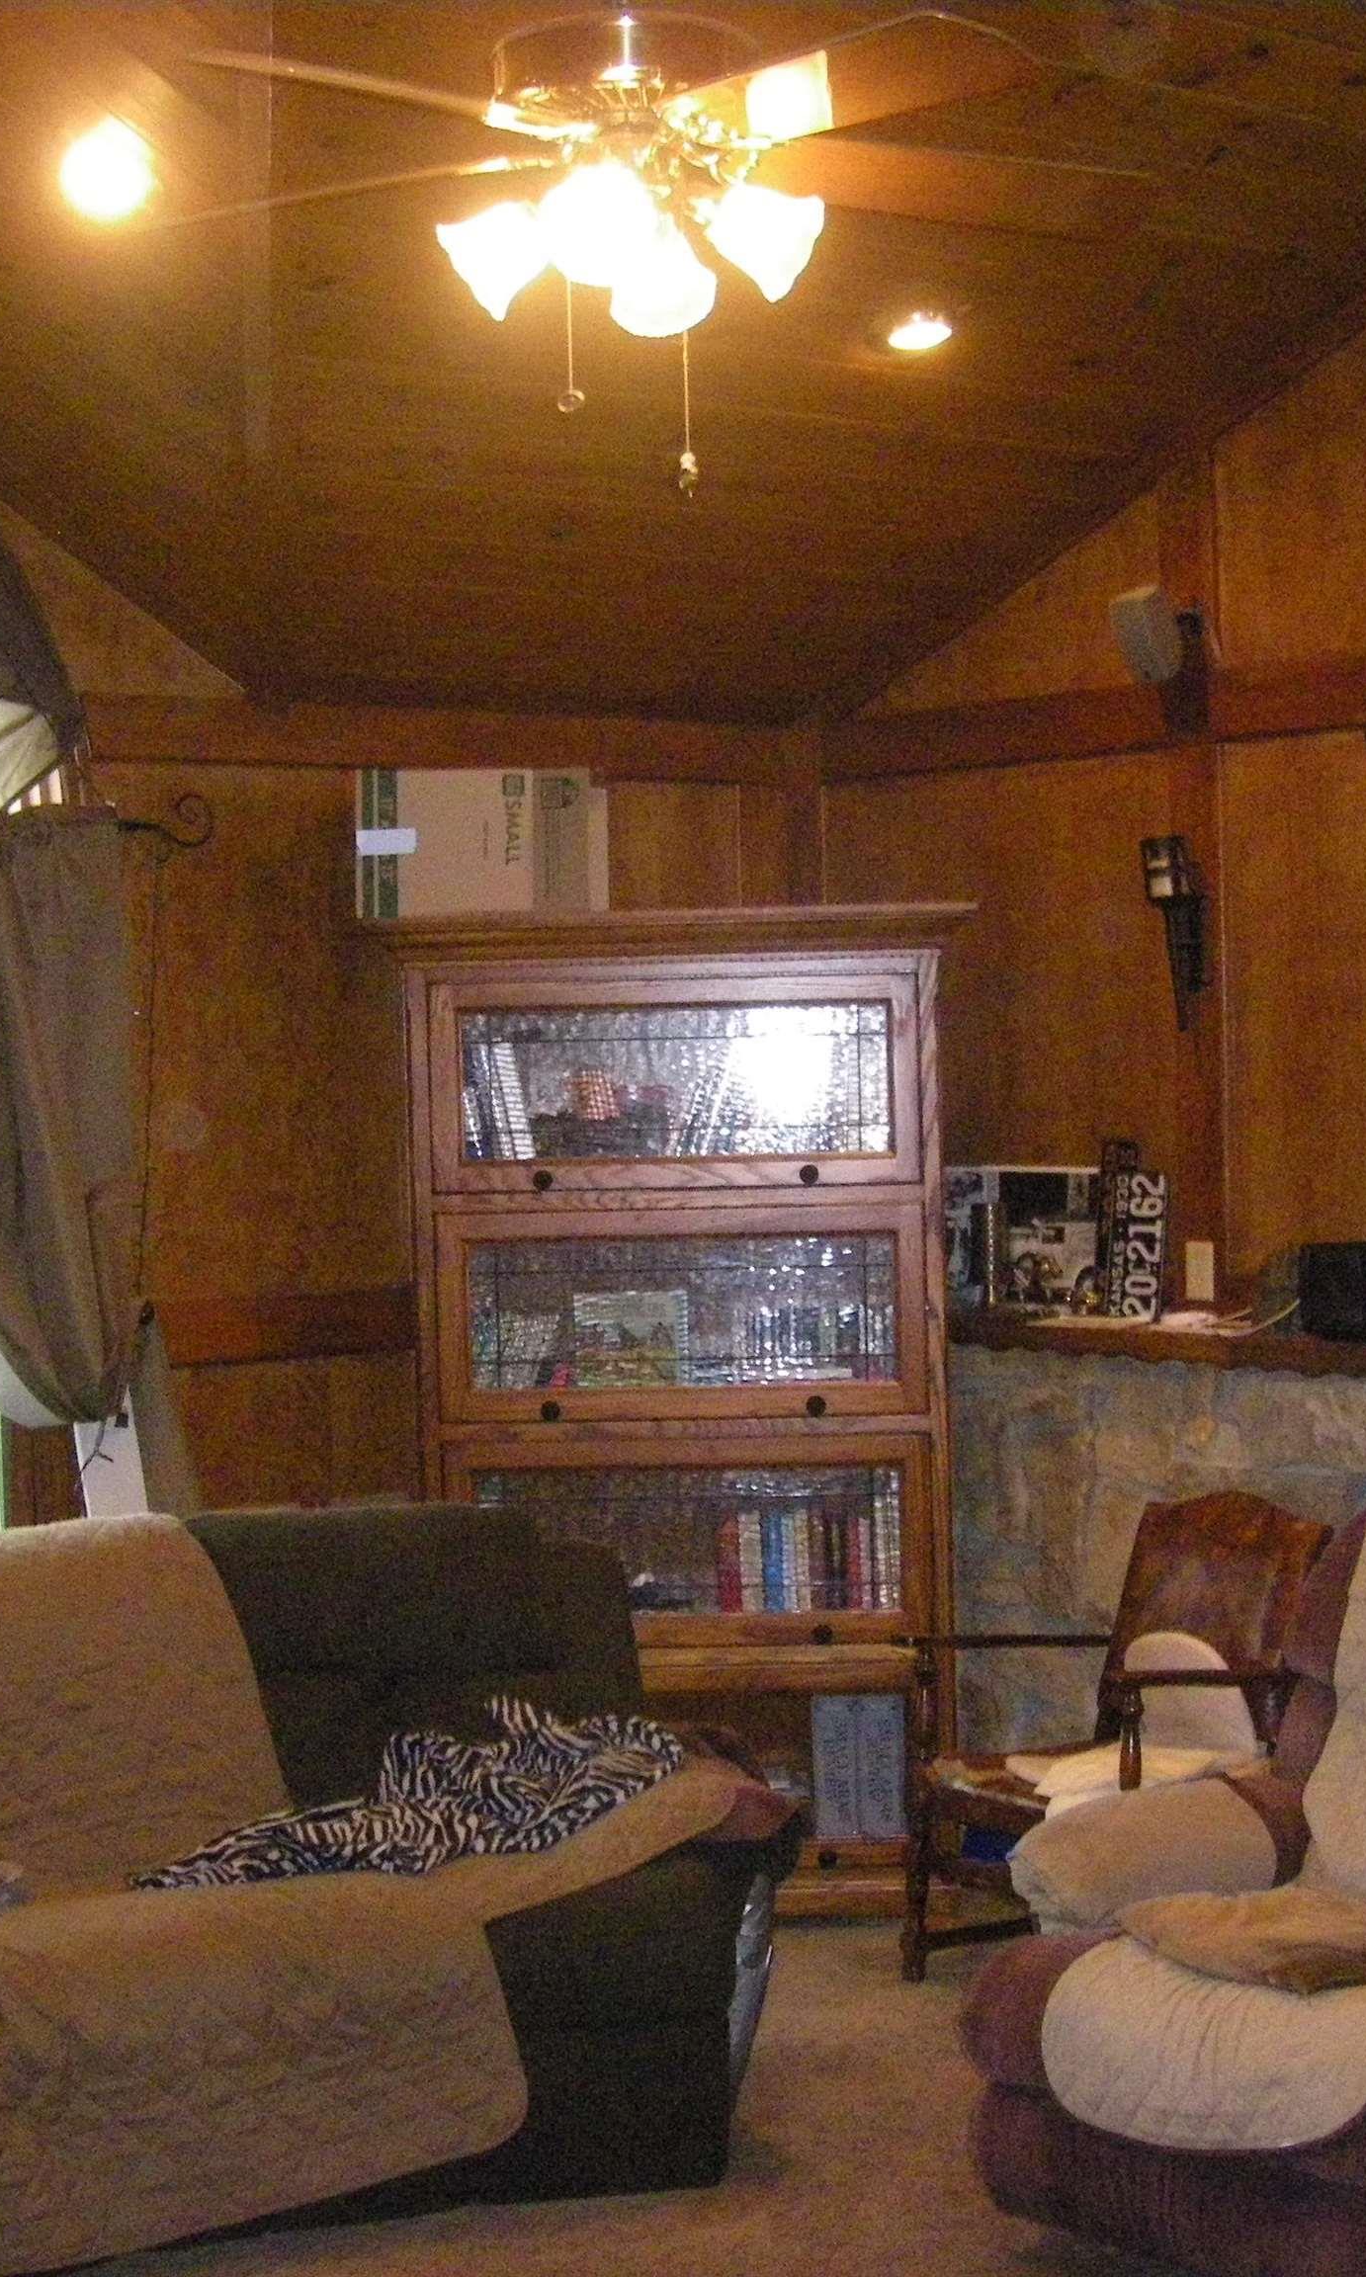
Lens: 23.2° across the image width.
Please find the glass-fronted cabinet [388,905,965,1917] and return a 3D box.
[{"bbox_3d":[-0.008,0.528,6.523,1.100,1.923,0.420,-2,2,2],"label":"glass-fronted cabinet"}]

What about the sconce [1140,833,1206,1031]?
[{"bbox_3d":[0.984,-0.415,6.698,0.130,0.400,0.100,-3,2,-41],"label":"sconce"}]

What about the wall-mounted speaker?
[{"bbox_3d":[0.923,-0.999,6.603,0.125,0.190,0.125,0,17,40],"label":"wall-mounted speaker"}]

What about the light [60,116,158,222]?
[{"bbox_3d":[-0.854,-1.434,4.945,0.145,0.050,0.145,36,-22,-35],"label":"light"}]

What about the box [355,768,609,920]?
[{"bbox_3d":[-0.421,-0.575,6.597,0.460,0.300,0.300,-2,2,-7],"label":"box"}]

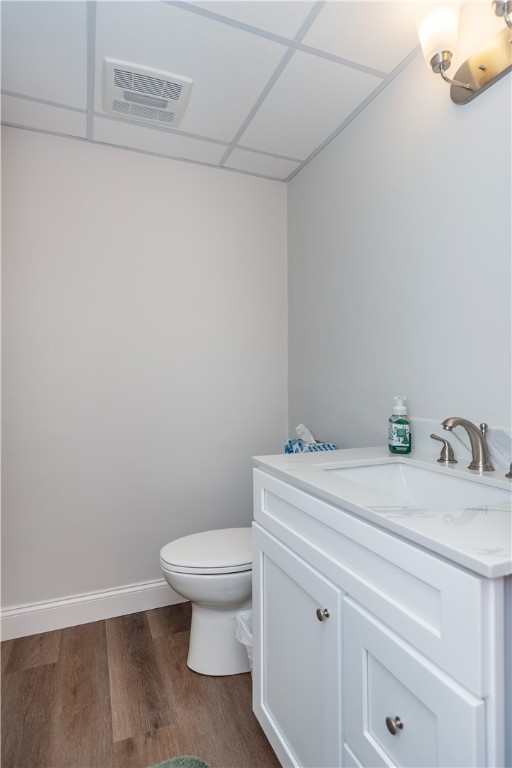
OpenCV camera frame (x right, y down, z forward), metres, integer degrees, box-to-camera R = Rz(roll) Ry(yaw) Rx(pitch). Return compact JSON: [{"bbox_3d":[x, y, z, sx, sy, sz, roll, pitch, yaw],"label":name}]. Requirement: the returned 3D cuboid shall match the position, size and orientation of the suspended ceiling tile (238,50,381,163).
[{"bbox_3d":[0.191,-1.128,1.618,0.386,0.020,0.595,0,0,-23],"label":"suspended ceiling tile"}]

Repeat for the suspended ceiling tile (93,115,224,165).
[{"bbox_3d":[-0.432,-1.125,1.796,0.601,0.020,0.193,0,0,-23],"label":"suspended ceiling tile"}]

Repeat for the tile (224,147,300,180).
[{"bbox_3d":[0.033,-1.127,1.992,0.386,0.020,0.193,0,0,-23],"label":"tile"}]

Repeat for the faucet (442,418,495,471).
[{"bbox_3d":[0.532,0.150,0.973,0.169,0.135,0.056,0,0,-23],"label":"faucet"}]

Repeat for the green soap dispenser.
[{"bbox_3d":[0.458,0.129,1.221,0.067,0.177,0.064,0,0,12],"label":"green soap dispenser"}]

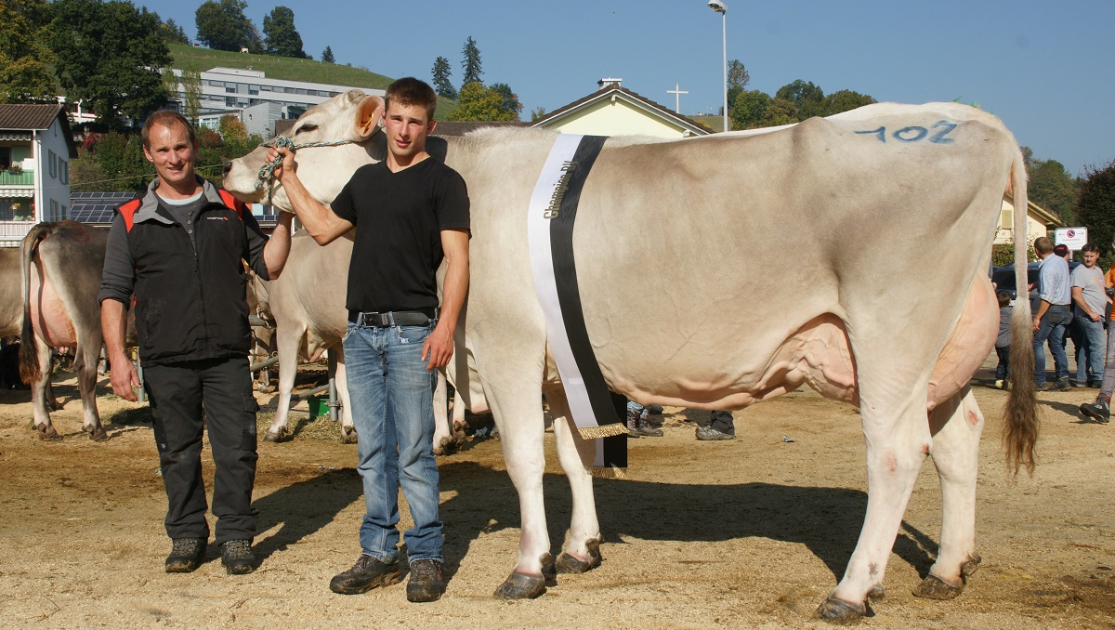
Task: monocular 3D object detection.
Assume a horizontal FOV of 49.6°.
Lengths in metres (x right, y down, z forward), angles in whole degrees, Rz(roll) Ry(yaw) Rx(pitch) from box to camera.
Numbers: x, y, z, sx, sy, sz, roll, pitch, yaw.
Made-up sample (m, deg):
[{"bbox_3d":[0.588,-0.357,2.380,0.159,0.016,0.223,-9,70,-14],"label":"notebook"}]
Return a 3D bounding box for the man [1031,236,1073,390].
[{"bbox_3d":[5.607,-0.016,13.700,0.480,1.730,0.520,-1,0,39],"label":"man"}]

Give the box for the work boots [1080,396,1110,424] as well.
[{"bbox_3d":[4.384,0.769,9.850,0.290,0.175,0.115,22,-3,-8],"label":"work boots"}]

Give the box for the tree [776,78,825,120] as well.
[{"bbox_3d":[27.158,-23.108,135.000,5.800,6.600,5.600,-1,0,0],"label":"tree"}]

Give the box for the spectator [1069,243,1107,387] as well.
[{"bbox_3d":[6.282,0.005,14.300,0.520,1.720,0.360,0,1,-38],"label":"spectator"}]

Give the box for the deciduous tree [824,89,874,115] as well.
[{"bbox_3d":[32.662,-22.277,135.000,5.900,6.000,5.600,-1,0,0],"label":"deciduous tree"}]

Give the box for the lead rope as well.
[{"bbox_3d":[-0.917,-0.549,4.390,0.380,0.220,0.180,-1,0,9],"label":"lead rope"}]

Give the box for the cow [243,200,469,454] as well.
[{"bbox_3d":[-1.470,0.170,8.550,2.250,1.500,0.650,-1,0,34],"label":"cow"}]

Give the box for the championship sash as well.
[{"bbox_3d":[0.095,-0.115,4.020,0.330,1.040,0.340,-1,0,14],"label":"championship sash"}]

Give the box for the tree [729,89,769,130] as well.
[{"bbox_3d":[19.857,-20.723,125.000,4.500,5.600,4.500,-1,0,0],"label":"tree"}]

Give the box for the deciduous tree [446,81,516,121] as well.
[{"bbox_3d":[-10.031,-27.017,160.000,9.400,8.300,8.500,0,1,-4],"label":"deciduous tree"}]

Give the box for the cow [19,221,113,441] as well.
[{"bbox_3d":[-3.220,0.095,9.450,0.680,1.540,2.350,0,1,20],"label":"cow"}]

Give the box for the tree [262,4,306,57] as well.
[{"bbox_3d":[-78.162,-80.948,345.000,12.200,15.200,11.500,0,1,-13],"label":"tree"}]

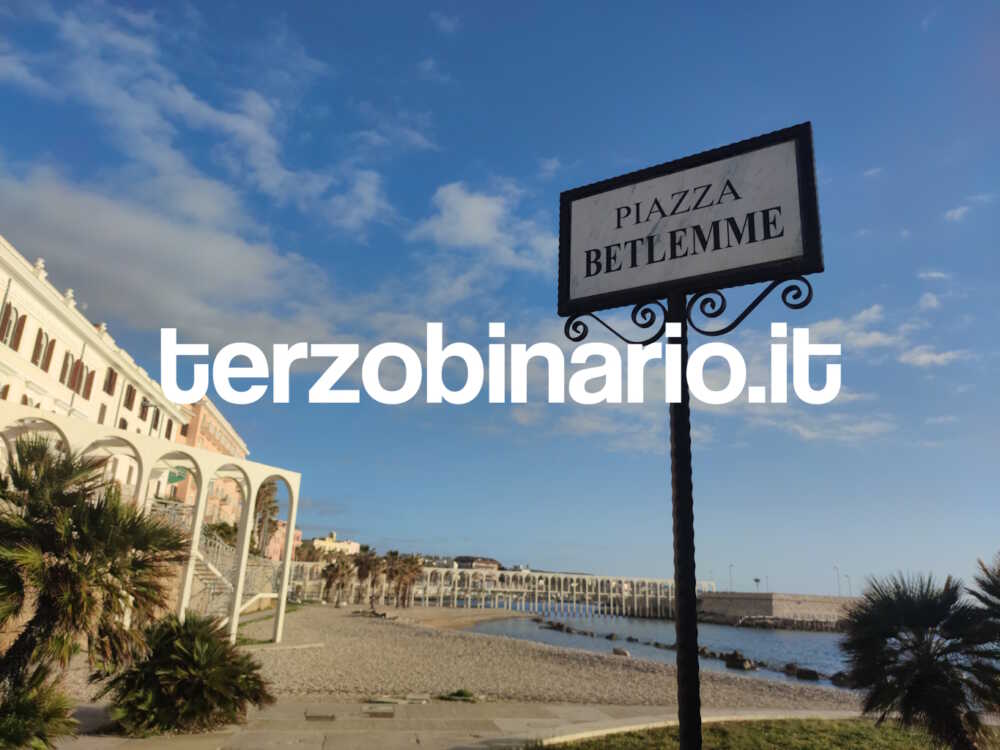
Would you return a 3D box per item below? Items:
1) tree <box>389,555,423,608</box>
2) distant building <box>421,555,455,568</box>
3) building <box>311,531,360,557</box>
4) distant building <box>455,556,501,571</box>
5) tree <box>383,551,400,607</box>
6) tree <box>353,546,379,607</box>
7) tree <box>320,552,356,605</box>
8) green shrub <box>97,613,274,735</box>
[{"bbox_3d":[-11.269,24.626,82.678,3.970,6.180,3.970,4,-16,-6],"label":"tree"},{"bbox_3d":[-24.361,73.079,270.255,13.235,6.016,11.000,4,-17,-5],"label":"distant building"},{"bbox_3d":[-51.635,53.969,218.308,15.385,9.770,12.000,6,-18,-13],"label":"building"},{"bbox_3d":[-8.763,74.018,270.128,17.908,6.386,13.000,4,-17,-5],"label":"distant building"},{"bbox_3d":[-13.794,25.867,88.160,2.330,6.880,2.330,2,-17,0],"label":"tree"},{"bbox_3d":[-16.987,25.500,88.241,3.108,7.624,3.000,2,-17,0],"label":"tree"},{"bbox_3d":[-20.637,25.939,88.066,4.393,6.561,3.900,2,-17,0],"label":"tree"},{"bbox_3d":[-3.646,3.431,8.059,1.920,1.250,1.850,2,-17,0],"label":"green shrub"}]

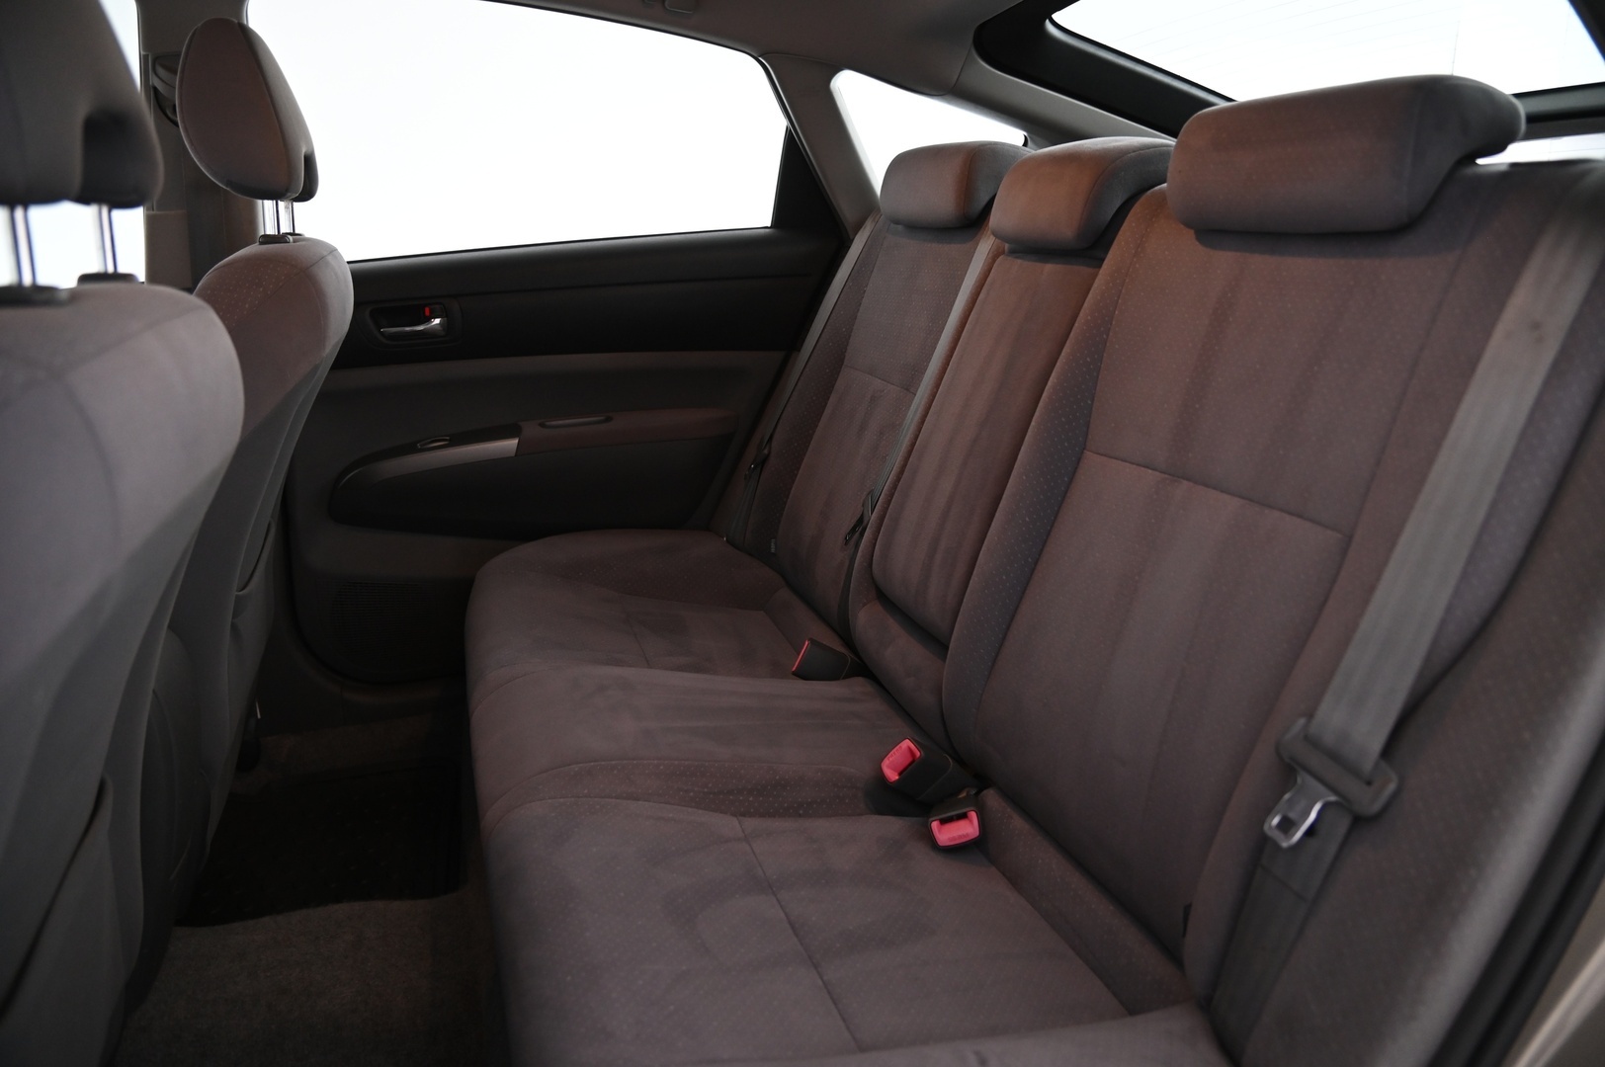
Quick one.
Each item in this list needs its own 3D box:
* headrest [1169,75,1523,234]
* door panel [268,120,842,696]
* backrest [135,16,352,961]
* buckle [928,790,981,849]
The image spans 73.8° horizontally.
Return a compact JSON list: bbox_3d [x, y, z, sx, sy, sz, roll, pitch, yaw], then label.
[{"bbox_3d":[0.393,-0.278,0.805,0.120,0.115,0.245,5,14,-21],"label":"headrest"},{"bbox_3d":[-0.337,-0.189,1.636,0.870,0.830,0.120,-5,17,-18],"label":"door panel"},{"bbox_3d":[-0.670,-0.105,1.228,0.260,0.890,0.500,11,12,-22],"label":"backrest"},{"bbox_3d":[0.143,0.269,1.005,0.044,0.030,0.060,-22,0,20],"label":"buckle"}]

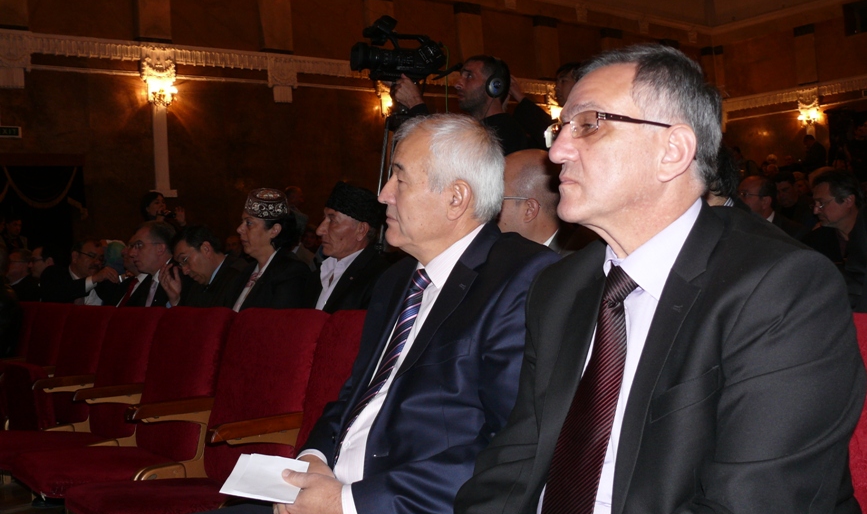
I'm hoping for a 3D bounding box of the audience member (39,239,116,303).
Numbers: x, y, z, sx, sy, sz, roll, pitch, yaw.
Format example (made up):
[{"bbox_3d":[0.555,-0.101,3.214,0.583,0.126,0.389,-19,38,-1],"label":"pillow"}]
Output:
[{"bbox_3d":[-1.966,0.528,4.768,0.600,1.230,0.750,-4,1,6],"label":"audience member"}]

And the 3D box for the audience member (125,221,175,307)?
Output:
[{"bbox_3d":[-1.375,0.476,3.899,0.780,1.280,0.550,-4,1,-40],"label":"audience member"}]

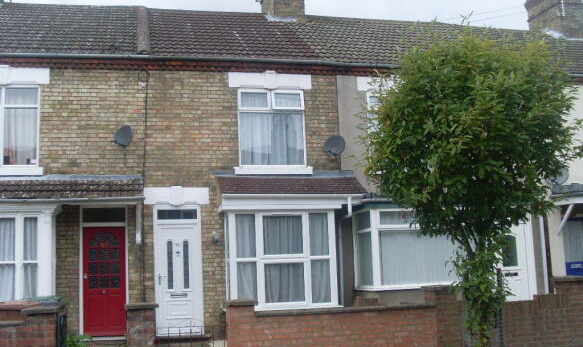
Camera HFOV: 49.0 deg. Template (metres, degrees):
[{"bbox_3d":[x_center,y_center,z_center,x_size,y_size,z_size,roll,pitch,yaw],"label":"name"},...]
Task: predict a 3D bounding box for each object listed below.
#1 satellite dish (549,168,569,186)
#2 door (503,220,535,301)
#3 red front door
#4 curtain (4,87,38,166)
[{"bbox_3d":[5.384,0.071,12.953,0.430,0.390,0.250,-6,-8,29],"label":"satellite dish"},{"bbox_3d":[4.511,1.835,12.958,0.920,1.990,0.100,0,-7,-12],"label":"door"},{"bbox_3d":[-3.288,1.886,11.278,0.725,1.885,0.100,0,-7,-12],"label":"red front door"},{"bbox_3d":[-4.812,-0.850,11.381,0.570,1.420,0.100,0,-7,-12],"label":"curtain"}]

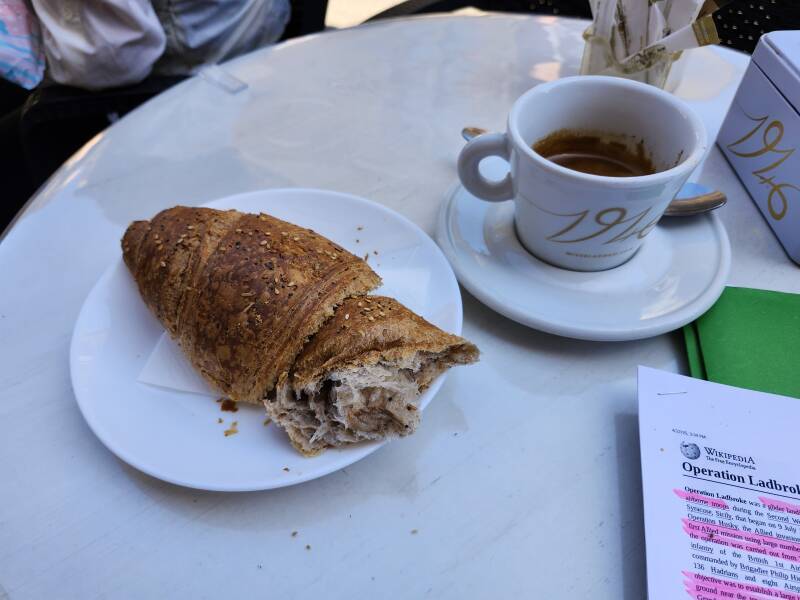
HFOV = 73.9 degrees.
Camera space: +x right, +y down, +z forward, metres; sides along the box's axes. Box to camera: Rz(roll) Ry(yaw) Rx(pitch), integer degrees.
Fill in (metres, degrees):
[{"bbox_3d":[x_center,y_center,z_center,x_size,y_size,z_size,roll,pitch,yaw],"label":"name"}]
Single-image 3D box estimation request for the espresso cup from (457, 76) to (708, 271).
[{"bbox_3d":[0.082,-0.059,0.263,0.107,0.066,0.086,10,50,10],"label":"espresso cup"}]

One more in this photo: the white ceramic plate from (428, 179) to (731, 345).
[{"bbox_3d":[0.090,-0.031,0.280,0.146,0.021,0.146,-1,49,1],"label":"white ceramic plate"}]

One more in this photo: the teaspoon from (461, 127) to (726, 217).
[{"bbox_3d":[0.104,-0.074,0.299,0.145,0.016,0.030,18,52,16],"label":"teaspoon"}]

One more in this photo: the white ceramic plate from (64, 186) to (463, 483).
[{"bbox_3d":[-0.059,0.009,0.255,0.174,0.020,0.174,-1,50,1],"label":"white ceramic plate"}]

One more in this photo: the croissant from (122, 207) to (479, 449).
[{"bbox_3d":[-0.058,0.001,0.228,0.157,0.051,0.078,30,56,24],"label":"croissant"}]

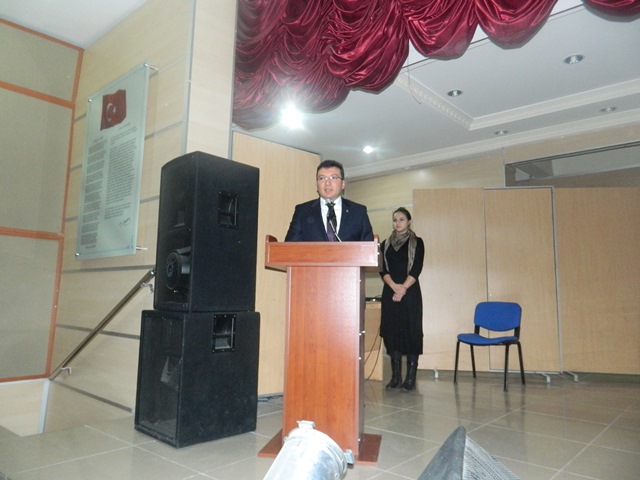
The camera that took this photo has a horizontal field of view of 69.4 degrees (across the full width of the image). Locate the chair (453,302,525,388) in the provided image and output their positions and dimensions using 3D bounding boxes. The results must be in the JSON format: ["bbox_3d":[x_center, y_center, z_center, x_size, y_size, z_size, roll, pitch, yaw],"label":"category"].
[{"bbox_3d":[1.681,1.025,4.616,0.510,0.805,0.520,-6,-11,42],"label":"chair"}]

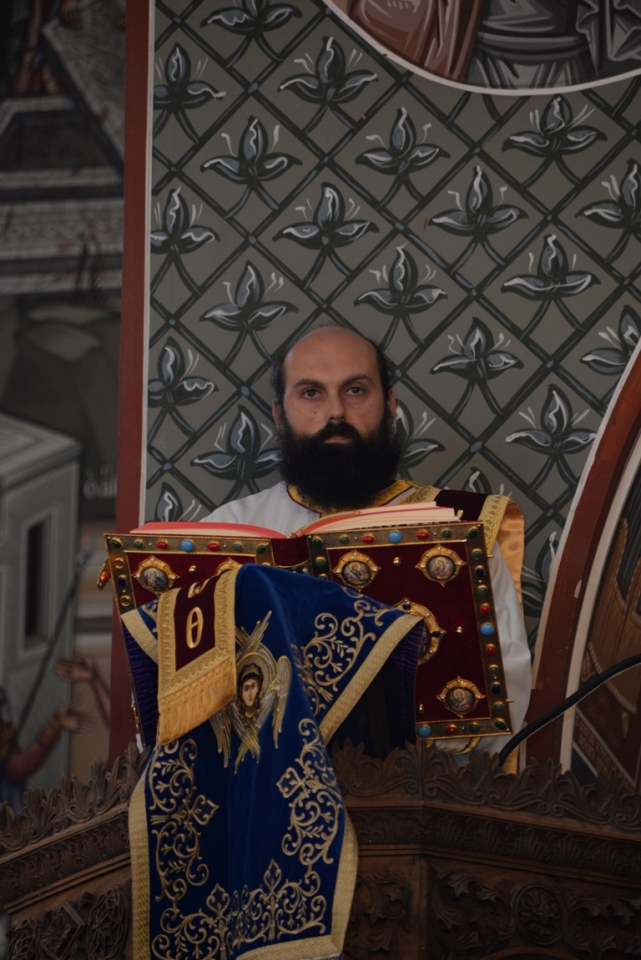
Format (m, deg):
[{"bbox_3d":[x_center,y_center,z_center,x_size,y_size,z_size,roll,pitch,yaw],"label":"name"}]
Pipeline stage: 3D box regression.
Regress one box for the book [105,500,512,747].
[{"bbox_3d":[-0.012,0.203,7.738,0.535,0.100,0.336,-2,-62,13],"label":"book"}]

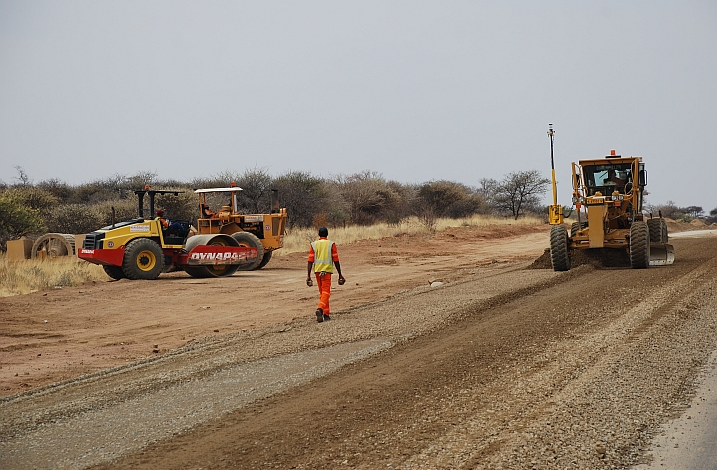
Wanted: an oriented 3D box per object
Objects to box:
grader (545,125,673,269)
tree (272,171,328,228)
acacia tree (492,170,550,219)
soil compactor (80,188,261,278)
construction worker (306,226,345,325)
[{"bbox_3d":[7.010,-1.025,66.300,3.200,3.900,8.700,0,0,10],"label":"grader"},{"bbox_3d":[-3.393,-1.960,140.000,3.600,3.700,3.600,0,0,0],"label":"tree"},{"bbox_3d":[14.986,-3.678,220.000,5.300,4.700,5.000,0,0,0],"label":"acacia tree"},{"bbox_3d":[-6.416,-0.061,80.800,5.500,3.050,2.300,0,0,-28],"label":"soil compactor"},{"bbox_3d":[-0.583,0.729,43.600,0.700,1.740,0.500,0,0,3],"label":"construction worker"}]

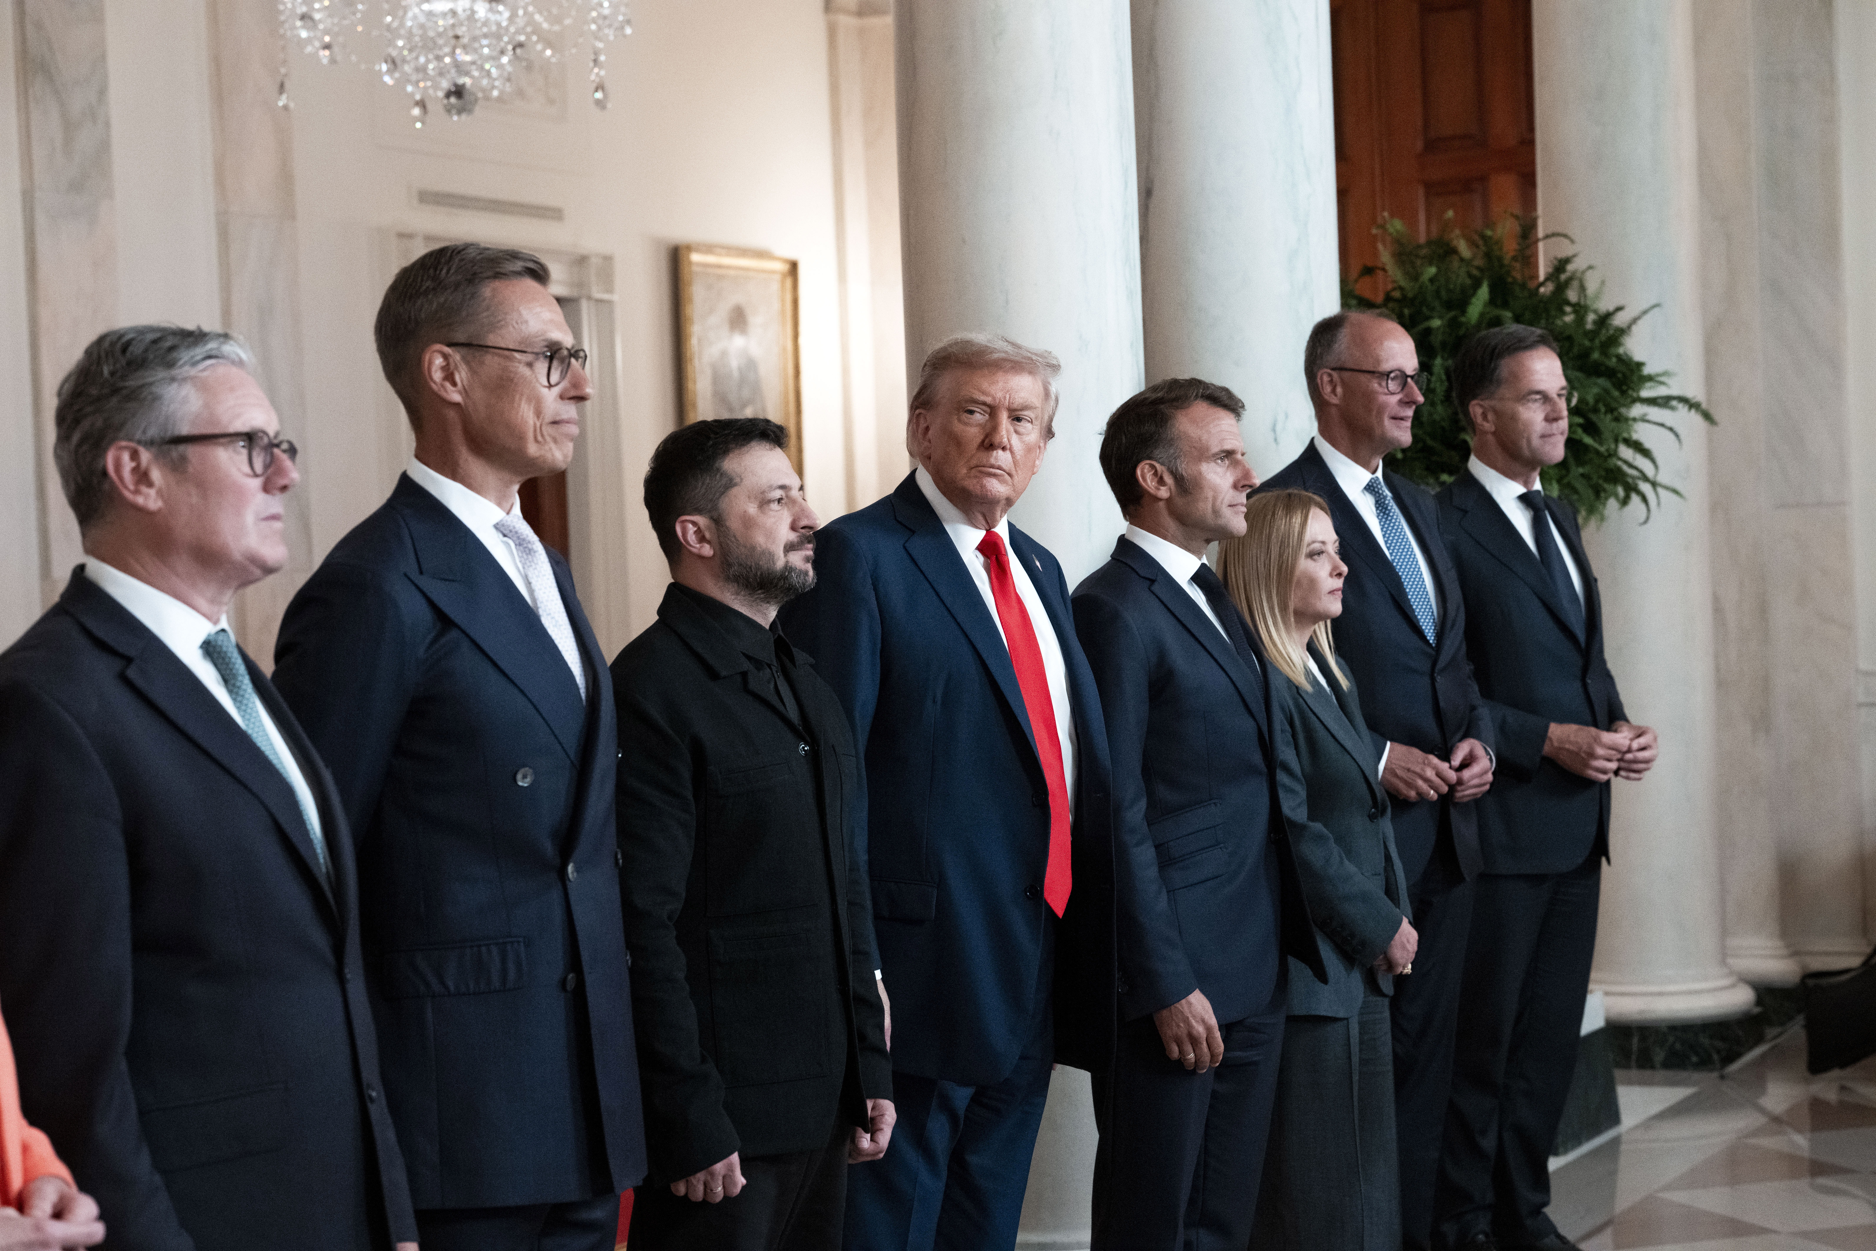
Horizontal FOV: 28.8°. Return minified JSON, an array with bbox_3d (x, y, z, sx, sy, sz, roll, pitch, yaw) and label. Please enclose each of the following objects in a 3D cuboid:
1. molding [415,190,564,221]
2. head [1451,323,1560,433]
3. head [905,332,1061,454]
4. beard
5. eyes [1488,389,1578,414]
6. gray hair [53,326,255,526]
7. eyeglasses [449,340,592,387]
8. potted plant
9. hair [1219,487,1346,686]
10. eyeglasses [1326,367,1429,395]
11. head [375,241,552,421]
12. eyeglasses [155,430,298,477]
[{"bbox_3d":[-1.669,-1.563,13.600,0.030,0.050,1.000,-1,2,27],"label":"molding"},{"bbox_3d":[1.101,-0.462,7.050,0.180,0.238,0.225,-3,2,-44],"label":"head"},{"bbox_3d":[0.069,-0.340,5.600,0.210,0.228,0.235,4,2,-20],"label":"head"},{"bbox_3d":[-0.222,-0.079,4.900,0.115,0.118,0.145,-2,1,29],"label":"beard"},{"bbox_3d":[1.164,-0.438,7.150,0.138,0.042,0.120,-11,10,-35],"label":"eyes"},{"bbox_3d":[-0.780,-0.197,3.630,0.205,0.205,0.178,-2,1,11],"label":"gray hair"},{"bbox_3d":[-0.478,-0.293,4.056,0.143,0.047,0.142,7,3,13],"label":"eyeglasses"},{"bbox_3d":[1.437,-0.625,9.250,1.030,0.870,1.030,-2,1,0],"label":"potted plant"},{"bbox_3d":[0.608,-0.062,6.450,0.225,0.355,0.205,-1,2,33],"label":"hair"},{"bbox_3d":[0.819,-0.455,6.823,0.143,0.046,0.142,5,6,38],"label":"eyeglasses"},{"bbox_3d":[-0.519,-0.313,4.080,0.222,0.232,0.170,-2,2,13],"label":"head"},{"bbox_3d":[-0.718,-0.170,3.620,0.140,0.049,0.145,-2,1,11],"label":"eyeglasses"}]

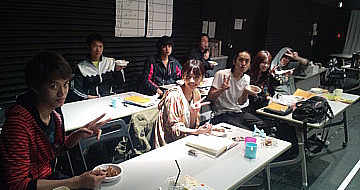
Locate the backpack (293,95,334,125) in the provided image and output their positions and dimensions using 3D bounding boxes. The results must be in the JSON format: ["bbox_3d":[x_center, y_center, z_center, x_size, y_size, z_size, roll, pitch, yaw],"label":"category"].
[{"bbox_3d":[1.298,0.126,2.846,0.330,0.190,0.310,16,19,40],"label":"backpack"}]

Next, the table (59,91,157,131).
[{"bbox_3d":[-0.911,0.497,2.581,0.600,0.700,1.800,15,18,39],"label":"table"}]

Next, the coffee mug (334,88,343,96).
[{"bbox_3d":[2.096,-0.029,3.846,0.105,0.086,0.083,0,15,-11],"label":"coffee mug"}]

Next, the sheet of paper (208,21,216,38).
[{"bbox_3d":[0.655,-1.299,5.813,0.008,0.300,0.212,15,18,39],"label":"sheet of paper"}]

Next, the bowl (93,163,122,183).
[{"bbox_3d":[-0.388,0.429,1.554,0.157,0.048,0.157,3,14,-1],"label":"bowl"}]

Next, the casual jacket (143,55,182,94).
[{"bbox_3d":[-0.223,-0.277,4.041,0.530,0.590,0.380,-4,16,-26],"label":"casual jacket"}]

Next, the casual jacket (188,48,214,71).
[{"bbox_3d":[0.317,-0.428,4.639,0.370,0.590,0.450,13,17,34],"label":"casual jacket"}]

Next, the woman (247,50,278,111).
[{"bbox_3d":[0.963,0.097,3.495,0.480,1.230,0.720,-7,18,-37],"label":"woman"}]

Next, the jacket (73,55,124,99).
[{"bbox_3d":[-0.901,-0.145,3.198,0.560,0.570,0.330,-7,17,-35],"label":"jacket"}]

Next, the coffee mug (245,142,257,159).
[{"bbox_3d":[0.453,0.359,1.859,0.075,0.077,0.075,3,14,0],"label":"coffee mug"}]

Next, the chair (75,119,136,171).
[{"bbox_3d":[-0.421,0.638,2.103,0.480,0.770,0.450,16,19,40],"label":"chair"}]

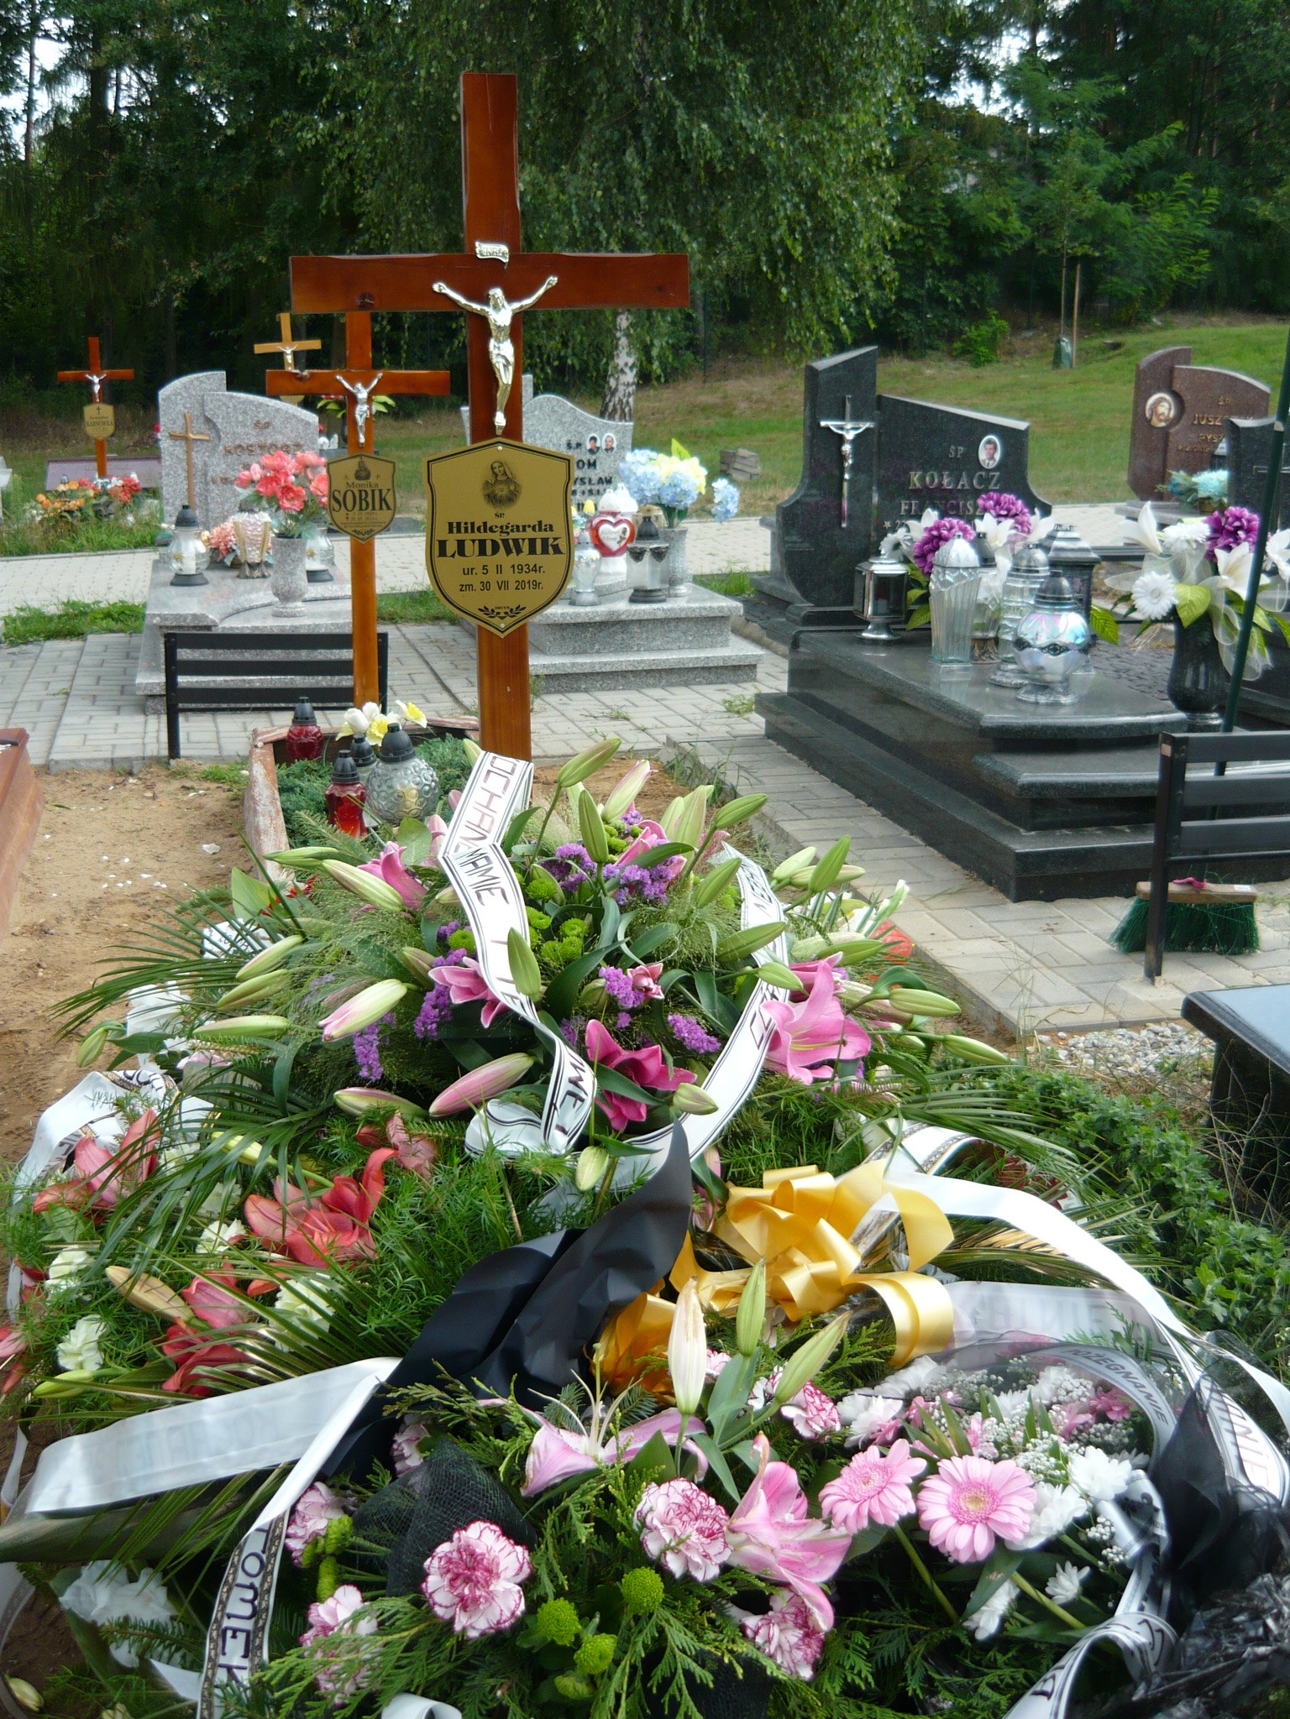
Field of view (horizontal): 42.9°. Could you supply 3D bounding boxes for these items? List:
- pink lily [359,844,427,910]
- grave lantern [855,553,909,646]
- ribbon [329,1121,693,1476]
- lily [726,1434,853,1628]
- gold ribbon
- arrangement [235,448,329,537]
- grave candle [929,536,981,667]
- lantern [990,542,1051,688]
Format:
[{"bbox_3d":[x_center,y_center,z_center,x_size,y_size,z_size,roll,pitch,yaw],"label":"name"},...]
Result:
[{"bbox_3d":[-0.321,0.021,2.080,0.075,0.080,0.080,17,-9,44],"label":"pink lily"},{"bbox_3d":[0.769,-0.848,5.320,0.165,0.295,0.155,-4,16,-15],"label":"grave lantern"},{"bbox_3d":[-0.119,0.391,1.460,0.180,0.160,0.400,11,19,33],"label":"ribbon"},{"bbox_3d":[0.109,0.509,1.240,0.095,0.125,0.085,-11,19,-35],"label":"lily"},{"bbox_3d":[0.153,0.350,1.420,0.225,0.130,0.140,2,16,5],"label":"gold ribbon"},{"bbox_3d":[-1.375,-1.401,6.250,0.385,0.340,0.330,-4,18,-14],"label":"arrangement"},{"bbox_3d":[0.924,-0.768,4.870,0.150,0.375,0.150,-4,16,-13],"label":"grave candle"},{"bbox_3d":[1.074,-0.700,4.680,0.152,0.365,0.152,-4,18,-14],"label":"lantern"}]

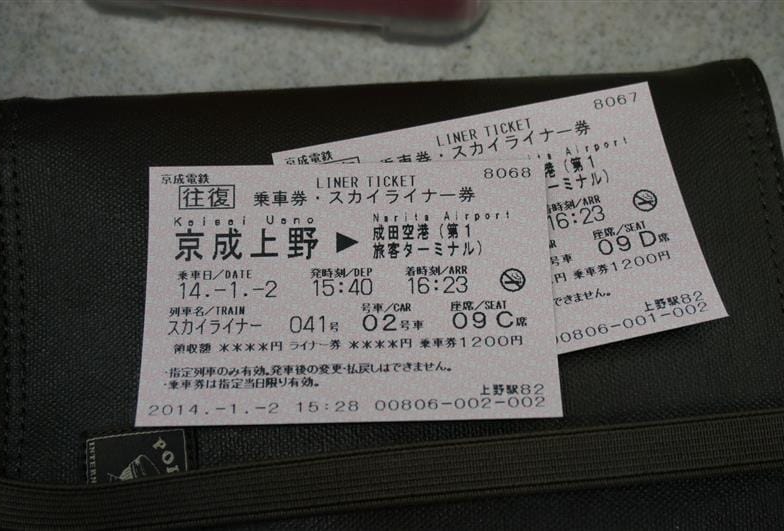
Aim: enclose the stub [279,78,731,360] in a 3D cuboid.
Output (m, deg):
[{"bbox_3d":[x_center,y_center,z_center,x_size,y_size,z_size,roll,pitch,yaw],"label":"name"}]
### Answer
[{"bbox_3d":[0.022,-0.007,0.230,0.085,0.002,0.058,-12,69,-5],"label":"stub"}]

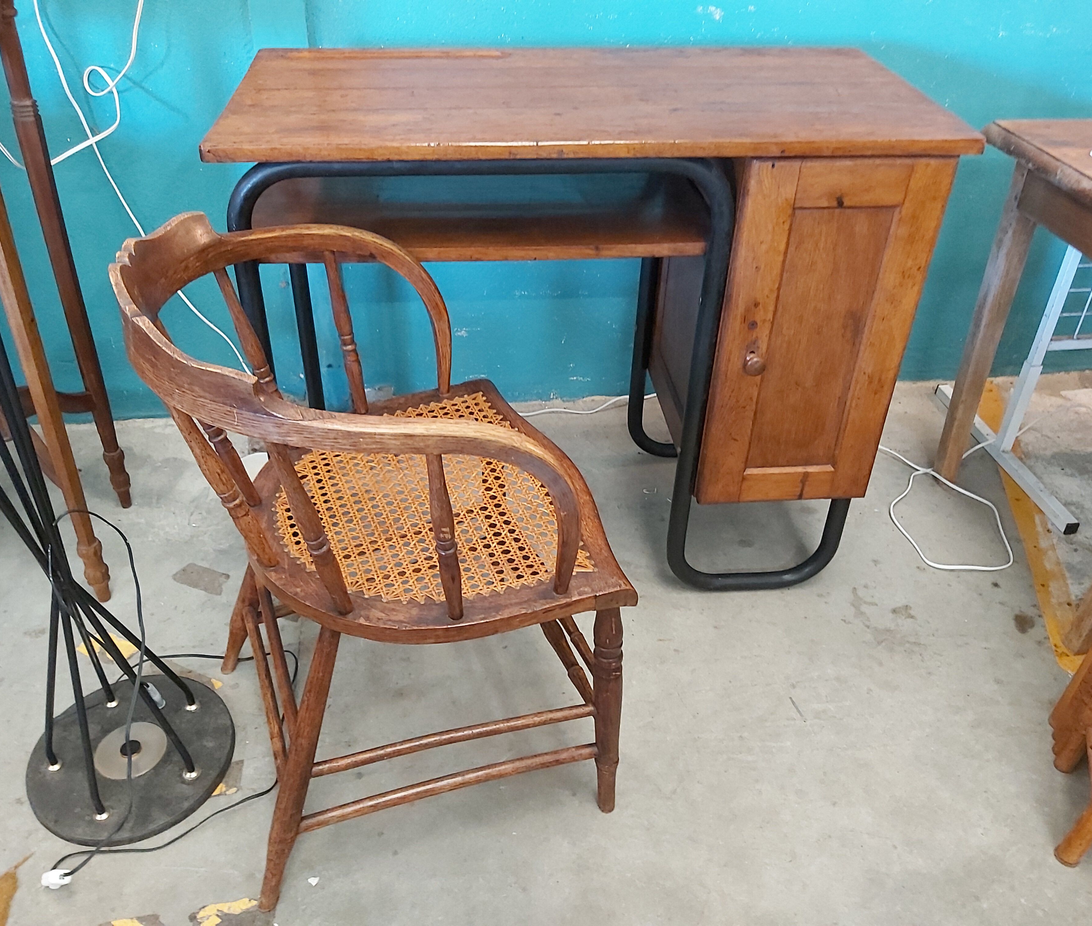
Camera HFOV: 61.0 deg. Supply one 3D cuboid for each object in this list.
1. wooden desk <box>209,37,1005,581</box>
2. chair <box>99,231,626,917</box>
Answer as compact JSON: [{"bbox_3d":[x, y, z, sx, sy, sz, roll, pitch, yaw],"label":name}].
[{"bbox_3d":[0.050,-0.227,1.592,1.003,0.789,0.485,-2,37,-4],"label":"wooden desk"},{"bbox_3d":[-0.208,0.088,1.175,0.494,0.771,0.512,-13,39,-18],"label":"chair"}]

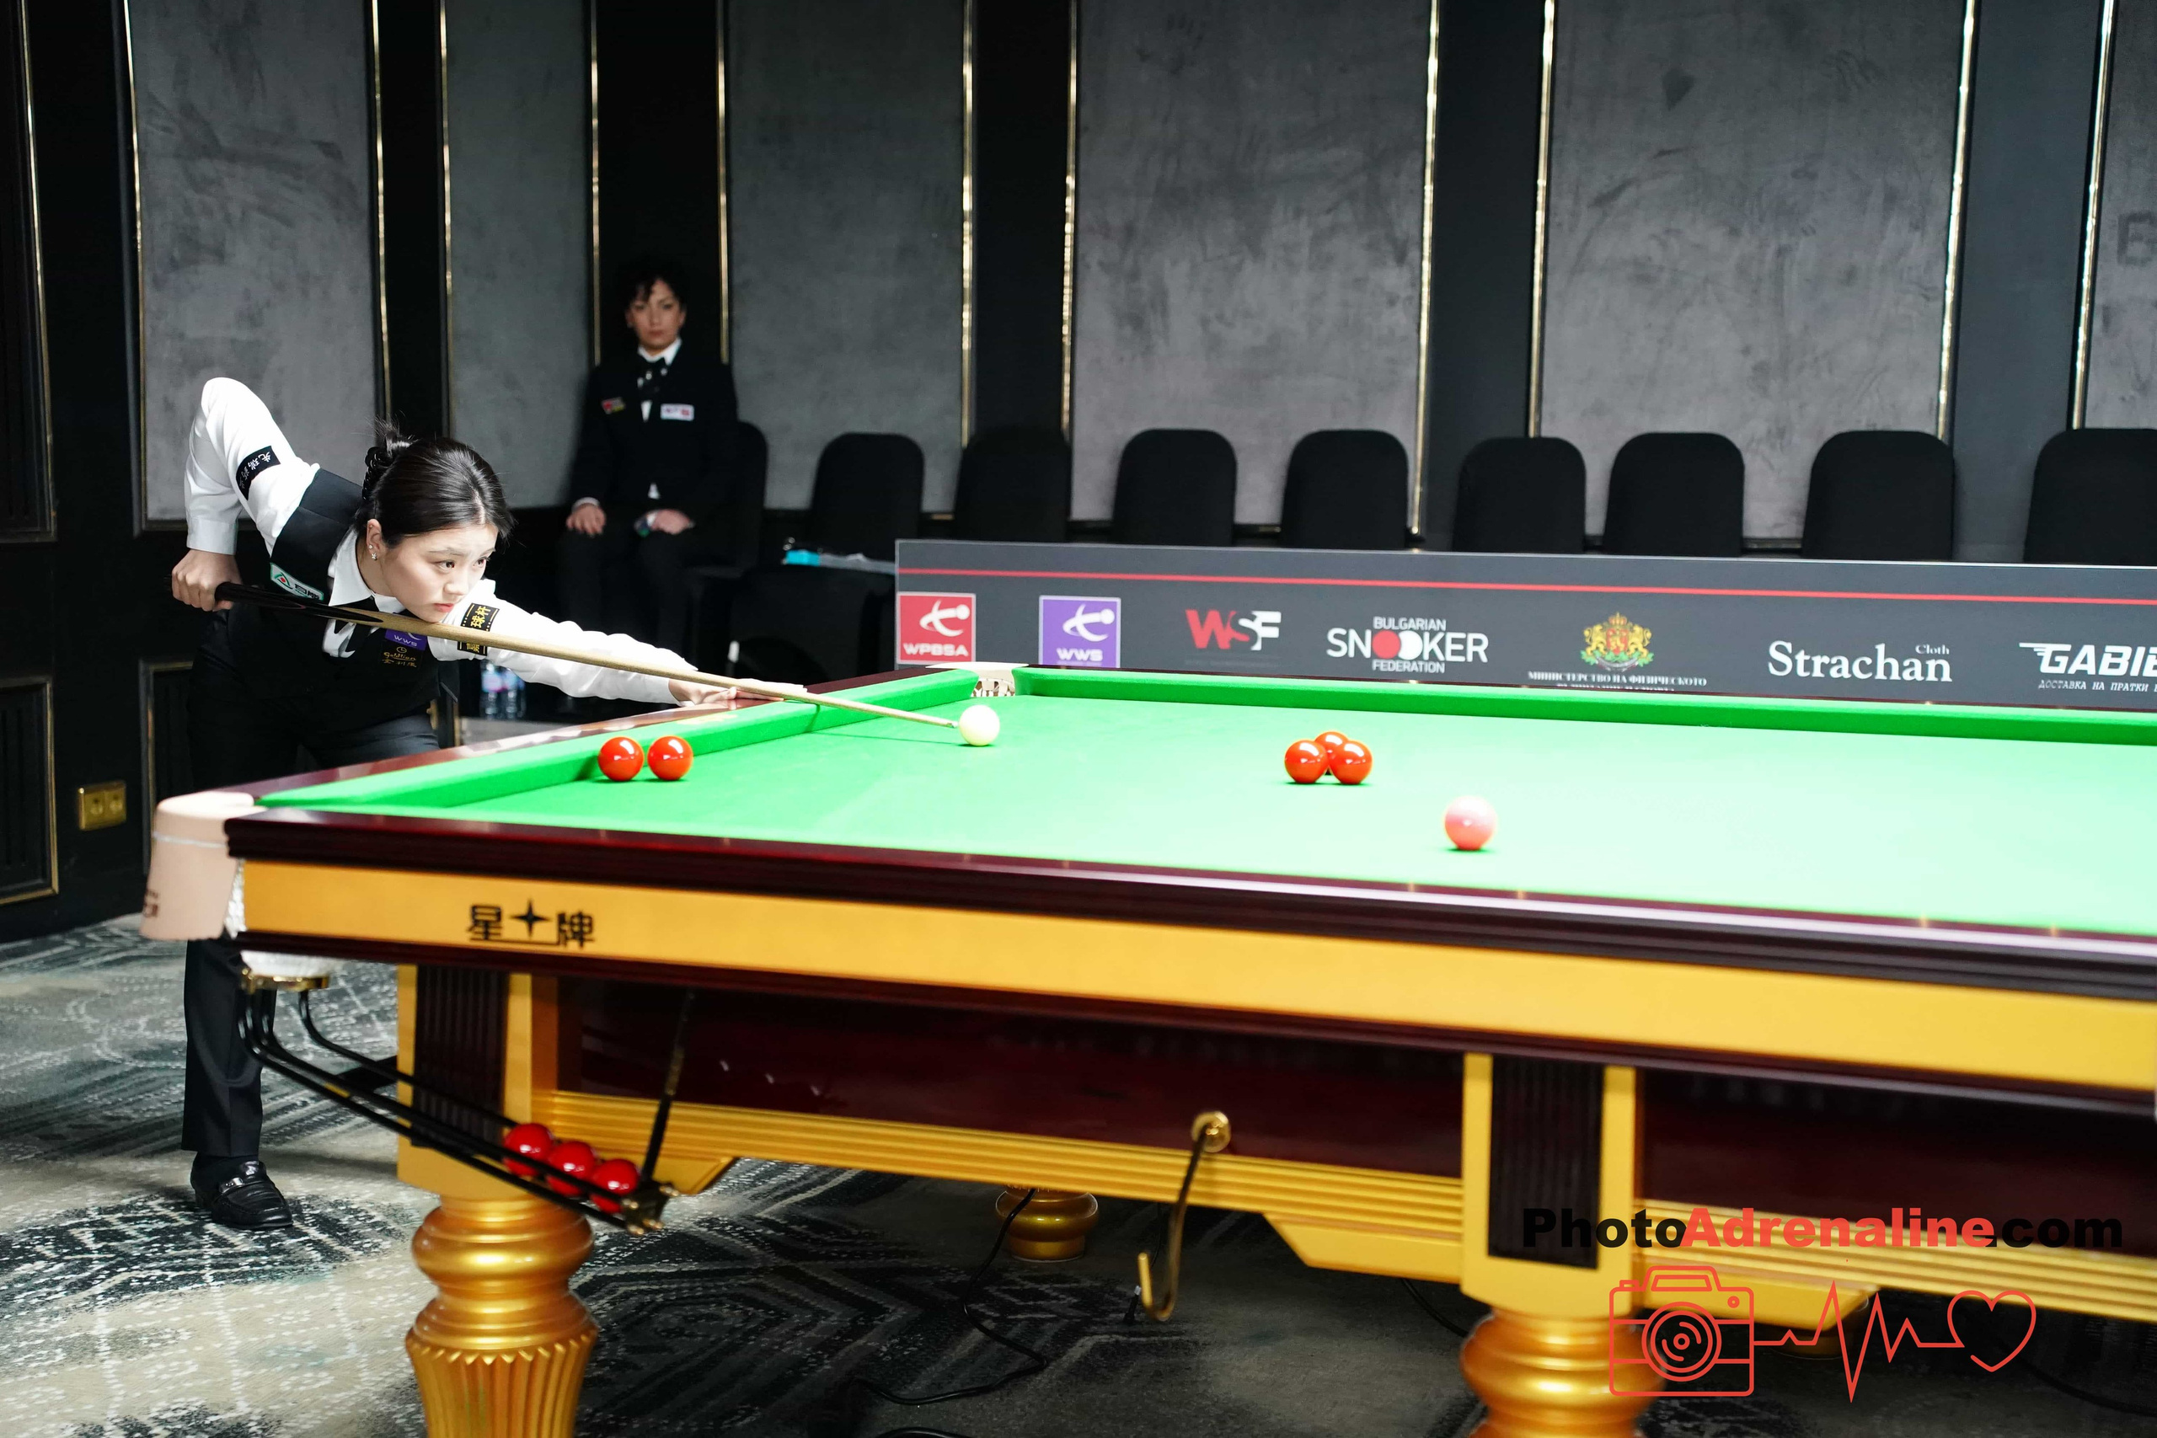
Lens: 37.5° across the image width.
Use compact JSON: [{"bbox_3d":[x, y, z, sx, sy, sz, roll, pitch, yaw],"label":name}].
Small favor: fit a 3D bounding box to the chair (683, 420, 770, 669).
[{"bbox_3d":[-1.100,-0.374,8.785,0.430,0.900,0.520,2,6,15],"label":"chair"}]

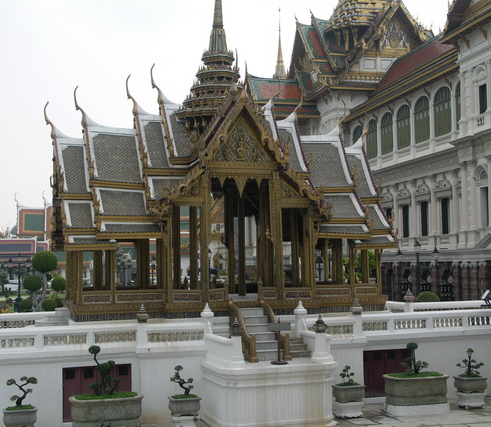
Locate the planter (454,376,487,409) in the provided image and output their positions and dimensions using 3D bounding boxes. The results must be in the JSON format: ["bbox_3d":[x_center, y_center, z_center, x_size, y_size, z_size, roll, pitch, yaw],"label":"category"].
[{"bbox_3d":[5.588,4.426,24.126,0.620,0.740,0.600,0,-3,-16],"label":"planter"}]

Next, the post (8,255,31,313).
[{"bbox_3d":[-16.324,5.107,70.062,1.734,4.442,0.900,0,-3,-10],"label":"post"}]

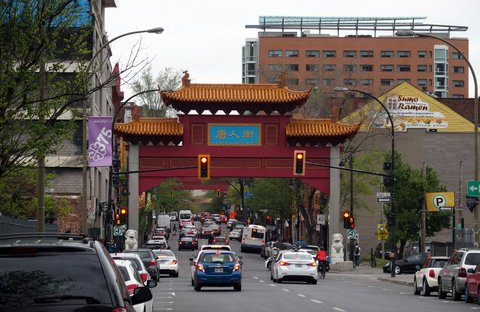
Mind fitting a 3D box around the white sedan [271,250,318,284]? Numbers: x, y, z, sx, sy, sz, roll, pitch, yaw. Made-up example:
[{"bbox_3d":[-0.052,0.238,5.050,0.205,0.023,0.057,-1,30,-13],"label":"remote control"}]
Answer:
[{"bbox_3d":[2.360,4.860,82.300,1.780,1.440,4.550,0,-3,-2],"label":"white sedan"}]

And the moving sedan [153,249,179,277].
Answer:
[{"bbox_3d":[-4.250,5.755,100.800,1.820,1.450,4.650,0,-3,-2],"label":"moving sedan"}]

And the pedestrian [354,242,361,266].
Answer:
[{"bbox_3d":[8.620,7.220,137.500,0.500,1.700,0.360,0,-3,0],"label":"pedestrian"}]

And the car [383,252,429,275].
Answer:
[{"bbox_3d":[11.400,6.920,120.500,4.350,1.420,1.760,1,-3,-6],"label":"car"}]

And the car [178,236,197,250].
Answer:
[{"bbox_3d":[-5.920,9.720,207.500,1.790,1.500,4.500,0,-3,-1],"label":"car"}]

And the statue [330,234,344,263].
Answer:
[{"bbox_3d":[5.910,5.560,113.000,0.800,1.760,1.050,0,-3,1],"label":"statue"}]

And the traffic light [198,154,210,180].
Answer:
[{"bbox_3d":[-1.792,0.586,94.500,0.580,1.270,0.320,0,-3,-2],"label":"traffic light"}]

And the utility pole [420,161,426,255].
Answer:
[{"bbox_3d":[11.383,3.811,116.000,0.280,6.800,0.280,0,-3,-2],"label":"utility pole"}]

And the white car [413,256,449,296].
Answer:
[{"bbox_3d":[7.370,4.377,68.400,1.700,1.410,3.750,0,-3,-2],"label":"white car"}]

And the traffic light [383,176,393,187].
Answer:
[{"bbox_3d":[7.300,1.250,92.500,0.420,0.480,0.340,0,-3,2],"label":"traffic light"}]

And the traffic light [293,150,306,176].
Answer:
[{"bbox_3d":[3.039,0.374,94.500,0.580,1.270,0.320,0,-3,-2],"label":"traffic light"}]

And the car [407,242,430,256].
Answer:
[{"bbox_3d":[13.462,7.292,140.000,1.800,1.550,4.400,0,-3,-2],"label":"car"}]

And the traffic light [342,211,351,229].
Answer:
[{"bbox_3d":[6.700,4.012,117.000,0.370,1.050,0.340,0,-3,-2],"label":"traffic light"}]

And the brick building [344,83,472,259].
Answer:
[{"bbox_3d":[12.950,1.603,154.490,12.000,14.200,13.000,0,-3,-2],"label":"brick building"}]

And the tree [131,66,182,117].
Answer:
[{"bbox_3d":[-7.007,0.264,165.000,7.000,16.300,7.000,0,-3,-2],"label":"tree"}]

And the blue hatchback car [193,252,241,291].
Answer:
[{"bbox_3d":[-0.837,4.285,70.547,1.700,1.510,3.900,0,-3,-2],"label":"blue hatchback car"}]

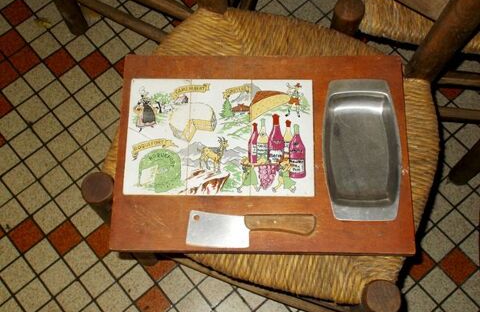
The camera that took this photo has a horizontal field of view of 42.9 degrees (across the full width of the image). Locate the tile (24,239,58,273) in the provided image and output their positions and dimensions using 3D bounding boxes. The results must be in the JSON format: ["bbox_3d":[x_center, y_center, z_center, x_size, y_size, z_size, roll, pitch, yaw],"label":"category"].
[{"bbox_3d":[-0.375,0.190,1.159,0.049,0.009,0.049,-39,75,-11],"label":"tile"}]

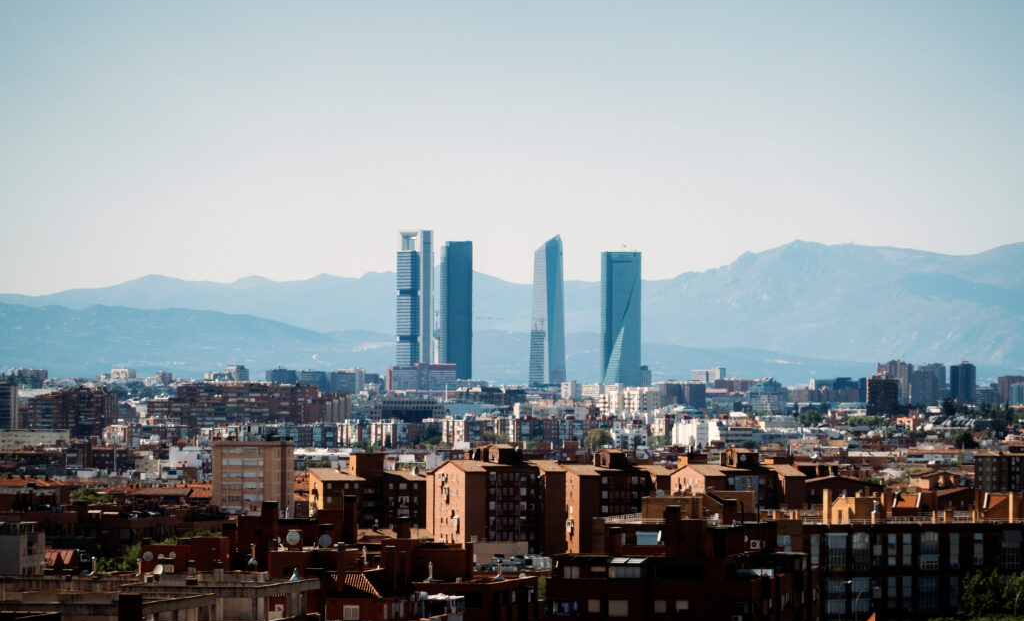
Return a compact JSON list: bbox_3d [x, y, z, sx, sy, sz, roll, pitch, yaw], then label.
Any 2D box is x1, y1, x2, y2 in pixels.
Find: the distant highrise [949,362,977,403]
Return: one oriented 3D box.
[{"bbox_3d":[460.890,75.590,5807.670,26.000,47.000,23.000,0,-1,3],"label":"distant highrise"}]

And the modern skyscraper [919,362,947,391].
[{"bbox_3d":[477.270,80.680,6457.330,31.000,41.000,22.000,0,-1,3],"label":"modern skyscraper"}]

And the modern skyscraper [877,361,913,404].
[{"bbox_3d":[425.220,83.370,6300.000,33.000,56.000,25.000,-1,-1,30],"label":"modern skyscraper"}]

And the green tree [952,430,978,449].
[{"bbox_3d":[190.880,55.700,2400.000,11.800,11.000,11.500,0,-1,0],"label":"green tree"}]

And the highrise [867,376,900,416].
[{"bbox_3d":[255.030,58.640,3905.670,20.500,28.000,17.000,0,-1,-5],"label":"highrise"}]

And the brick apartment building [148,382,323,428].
[{"bbox_3d":[-175.410,60.580,3609.330,107.000,31.000,28.000,0,-1,-3],"label":"brick apartment building"}]

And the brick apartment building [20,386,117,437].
[{"bbox_3d":[-279.990,64.420,3608.000,57.000,33.000,24.000,0,-1,9],"label":"brick apartment building"}]

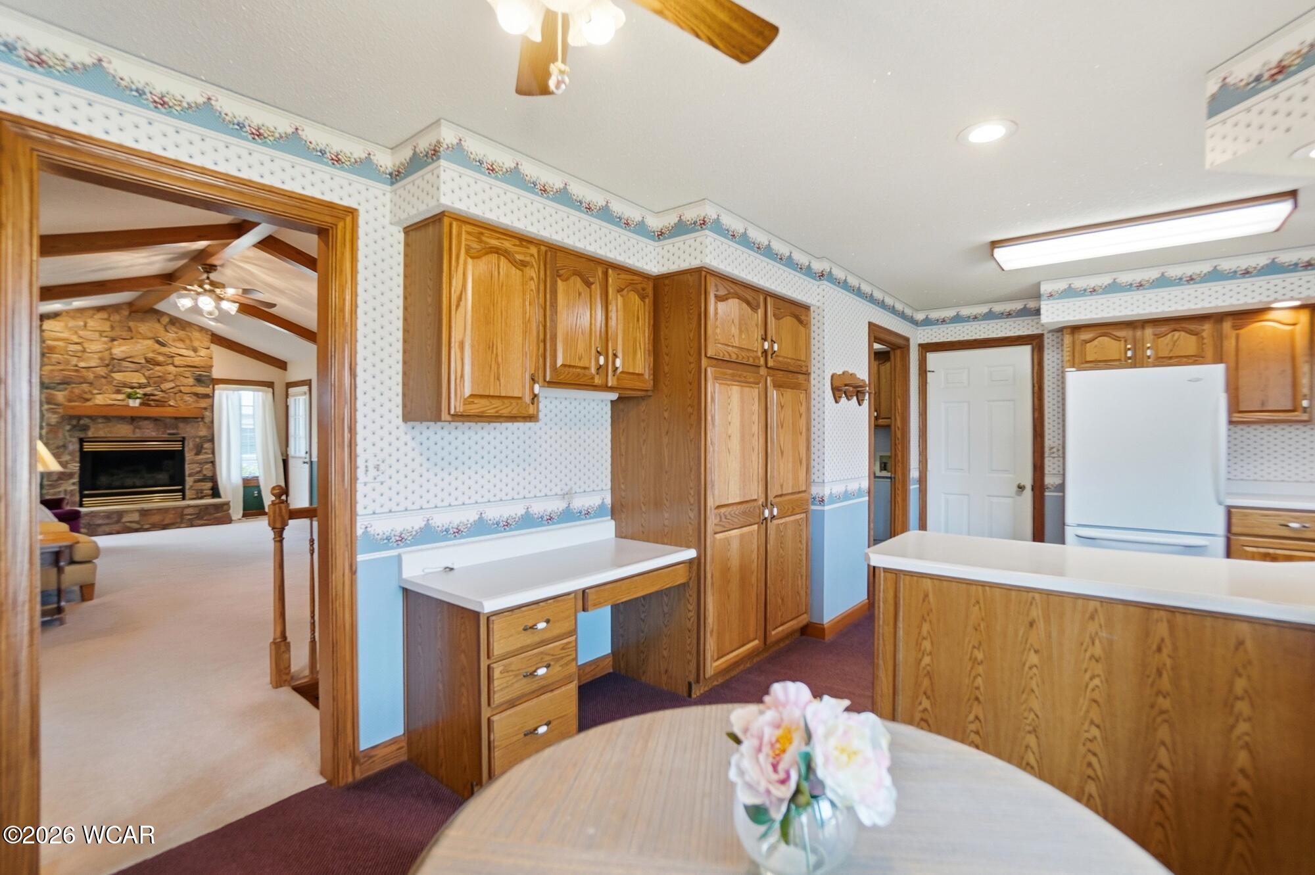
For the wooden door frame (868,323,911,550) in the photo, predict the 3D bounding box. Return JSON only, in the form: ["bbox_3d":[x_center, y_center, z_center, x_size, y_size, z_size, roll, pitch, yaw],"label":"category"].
[{"bbox_3d":[1.832,0.229,4.411,0.139,2.124,1.015,0,0,40],"label":"wooden door frame"}]

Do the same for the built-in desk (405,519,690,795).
[{"bbox_3d":[-0.422,0.881,2.465,0.569,0.822,1.189,0,0,40],"label":"built-in desk"}]

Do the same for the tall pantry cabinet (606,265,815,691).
[{"bbox_3d":[0.370,0.223,3.300,0.600,2.134,1.150,0,0,41],"label":"tall pantry cabinet"}]

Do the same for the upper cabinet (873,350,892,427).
[{"bbox_3d":[2.237,-0.479,5.536,0.716,0.746,0.328,0,0,40],"label":"upper cabinet"}]

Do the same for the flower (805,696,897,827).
[{"bbox_3d":[0.223,0.372,0.635,0.105,0.130,0.095,0,0,9],"label":"flower"}]

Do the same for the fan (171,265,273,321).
[{"bbox_3d":[-4.800,-1.570,5.880,1.120,0.580,1.120,0,0,-35],"label":"fan"}]

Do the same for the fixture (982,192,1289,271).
[{"bbox_3d":[2.590,-1.116,3.045,1.210,0.080,0.390,0,0,37],"label":"fixture"}]

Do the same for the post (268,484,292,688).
[{"bbox_3d":[-1.985,0.770,2.880,0.090,1.055,0.090,0,0,37],"label":"post"}]

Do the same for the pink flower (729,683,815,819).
[{"bbox_3d":[0.143,0.394,0.690,0.105,0.155,0.105,0,0,-24],"label":"pink flower"}]

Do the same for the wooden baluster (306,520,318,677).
[{"bbox_3d":[-1.839,0.856,2.925,0.034,0.861,0.034,0,0,40],"label":"wooden baluster"}]

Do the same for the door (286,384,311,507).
[{"bbox_3d":[-5.570,0.234,8.500,0.790,2.050,0.050,0,0,39],"label":"door"}]

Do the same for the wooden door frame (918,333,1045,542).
[{"bbox_3d":[2.692,0.235,4.594,0.915,2.109,0.100,0,0,40],"label":"wooden door frame"}]

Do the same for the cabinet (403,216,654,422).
[{"bbox_3d":[-0.520,-0.450,2.545,0.325,0.770,1.164,0,0,40],"label":"cabinet"}]

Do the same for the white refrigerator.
[{"bbox_3d":[3.325,0.419,3.787,0.755,1.725,0.770,0,0,39],"label":"white refrigerator"}]

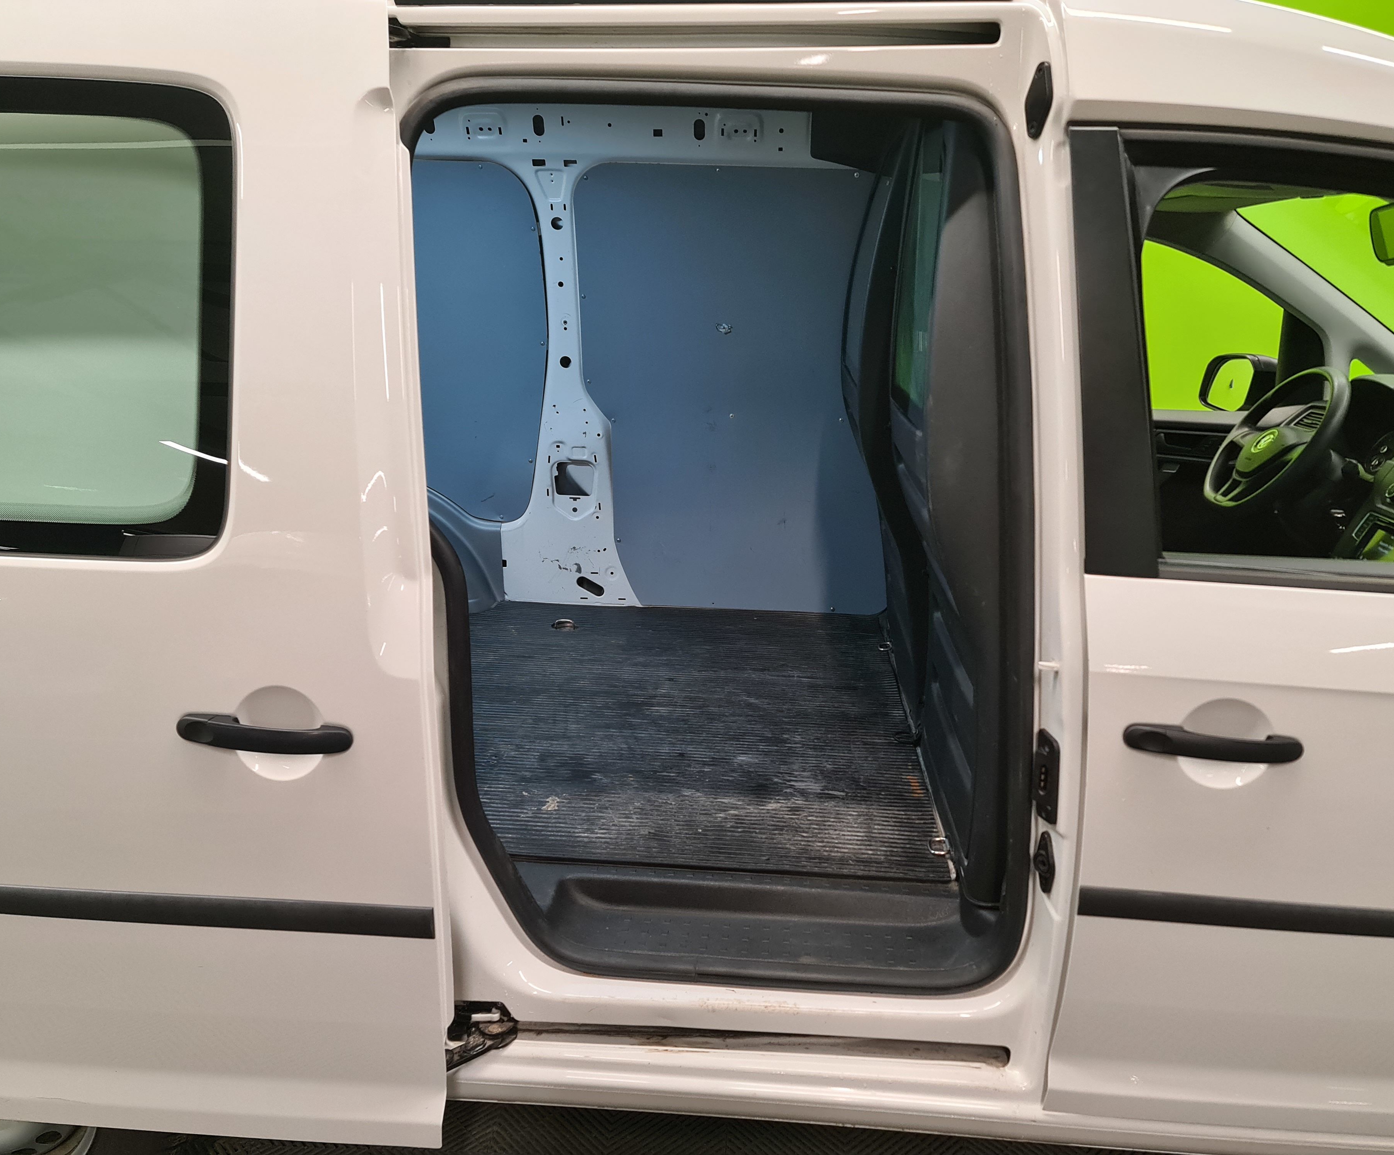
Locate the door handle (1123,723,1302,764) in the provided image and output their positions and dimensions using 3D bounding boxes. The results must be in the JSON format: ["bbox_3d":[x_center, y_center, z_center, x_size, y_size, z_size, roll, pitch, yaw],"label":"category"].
[{"bbox_3d":[0.576,0.185,1.242,0.194,0.028,0.042,2,15,4],"label":"door handle"}]

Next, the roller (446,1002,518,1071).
[{"bbox_3d":[-0.291,0.590,1.446,0.105,0.052,0.105,2,15,4],"label":"roller"}]

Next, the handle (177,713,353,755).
[{"bbox_3d":[-0.463,0.168,1.191,0.194,0.028,0.042,2,15,4],"label":"handle"}]

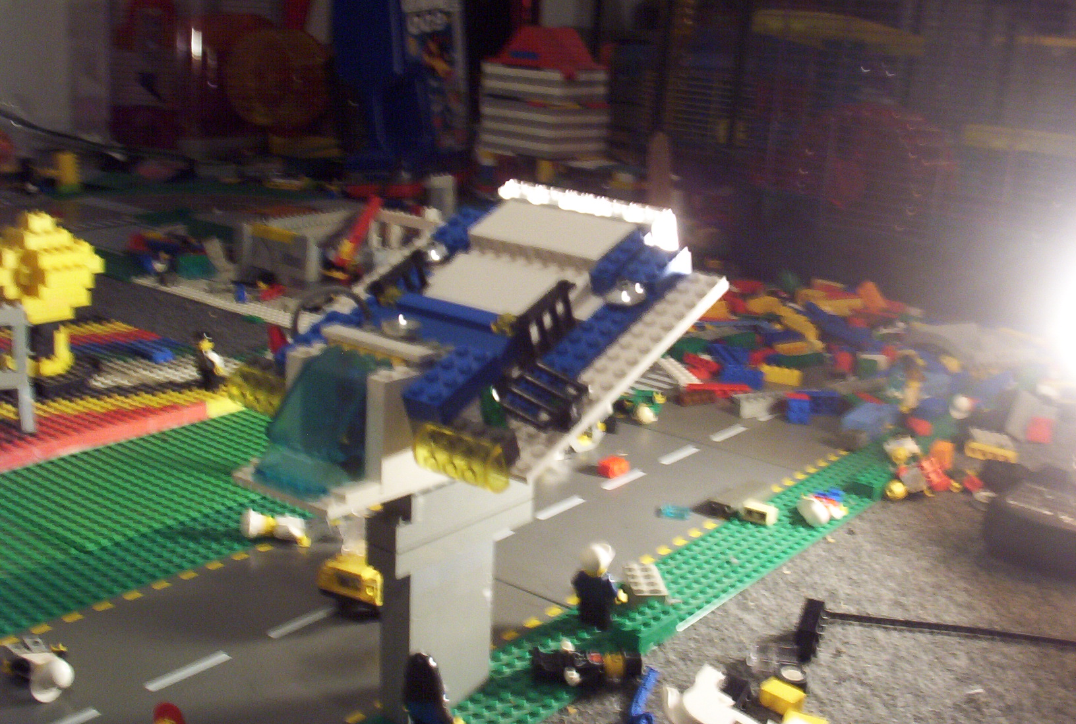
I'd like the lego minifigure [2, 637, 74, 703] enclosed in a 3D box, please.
[{"bbox_3d":[-0.206,0.126,0.503,0.024,0.017,0.041,-10,19,-36],"label":"lego minifigure"}]

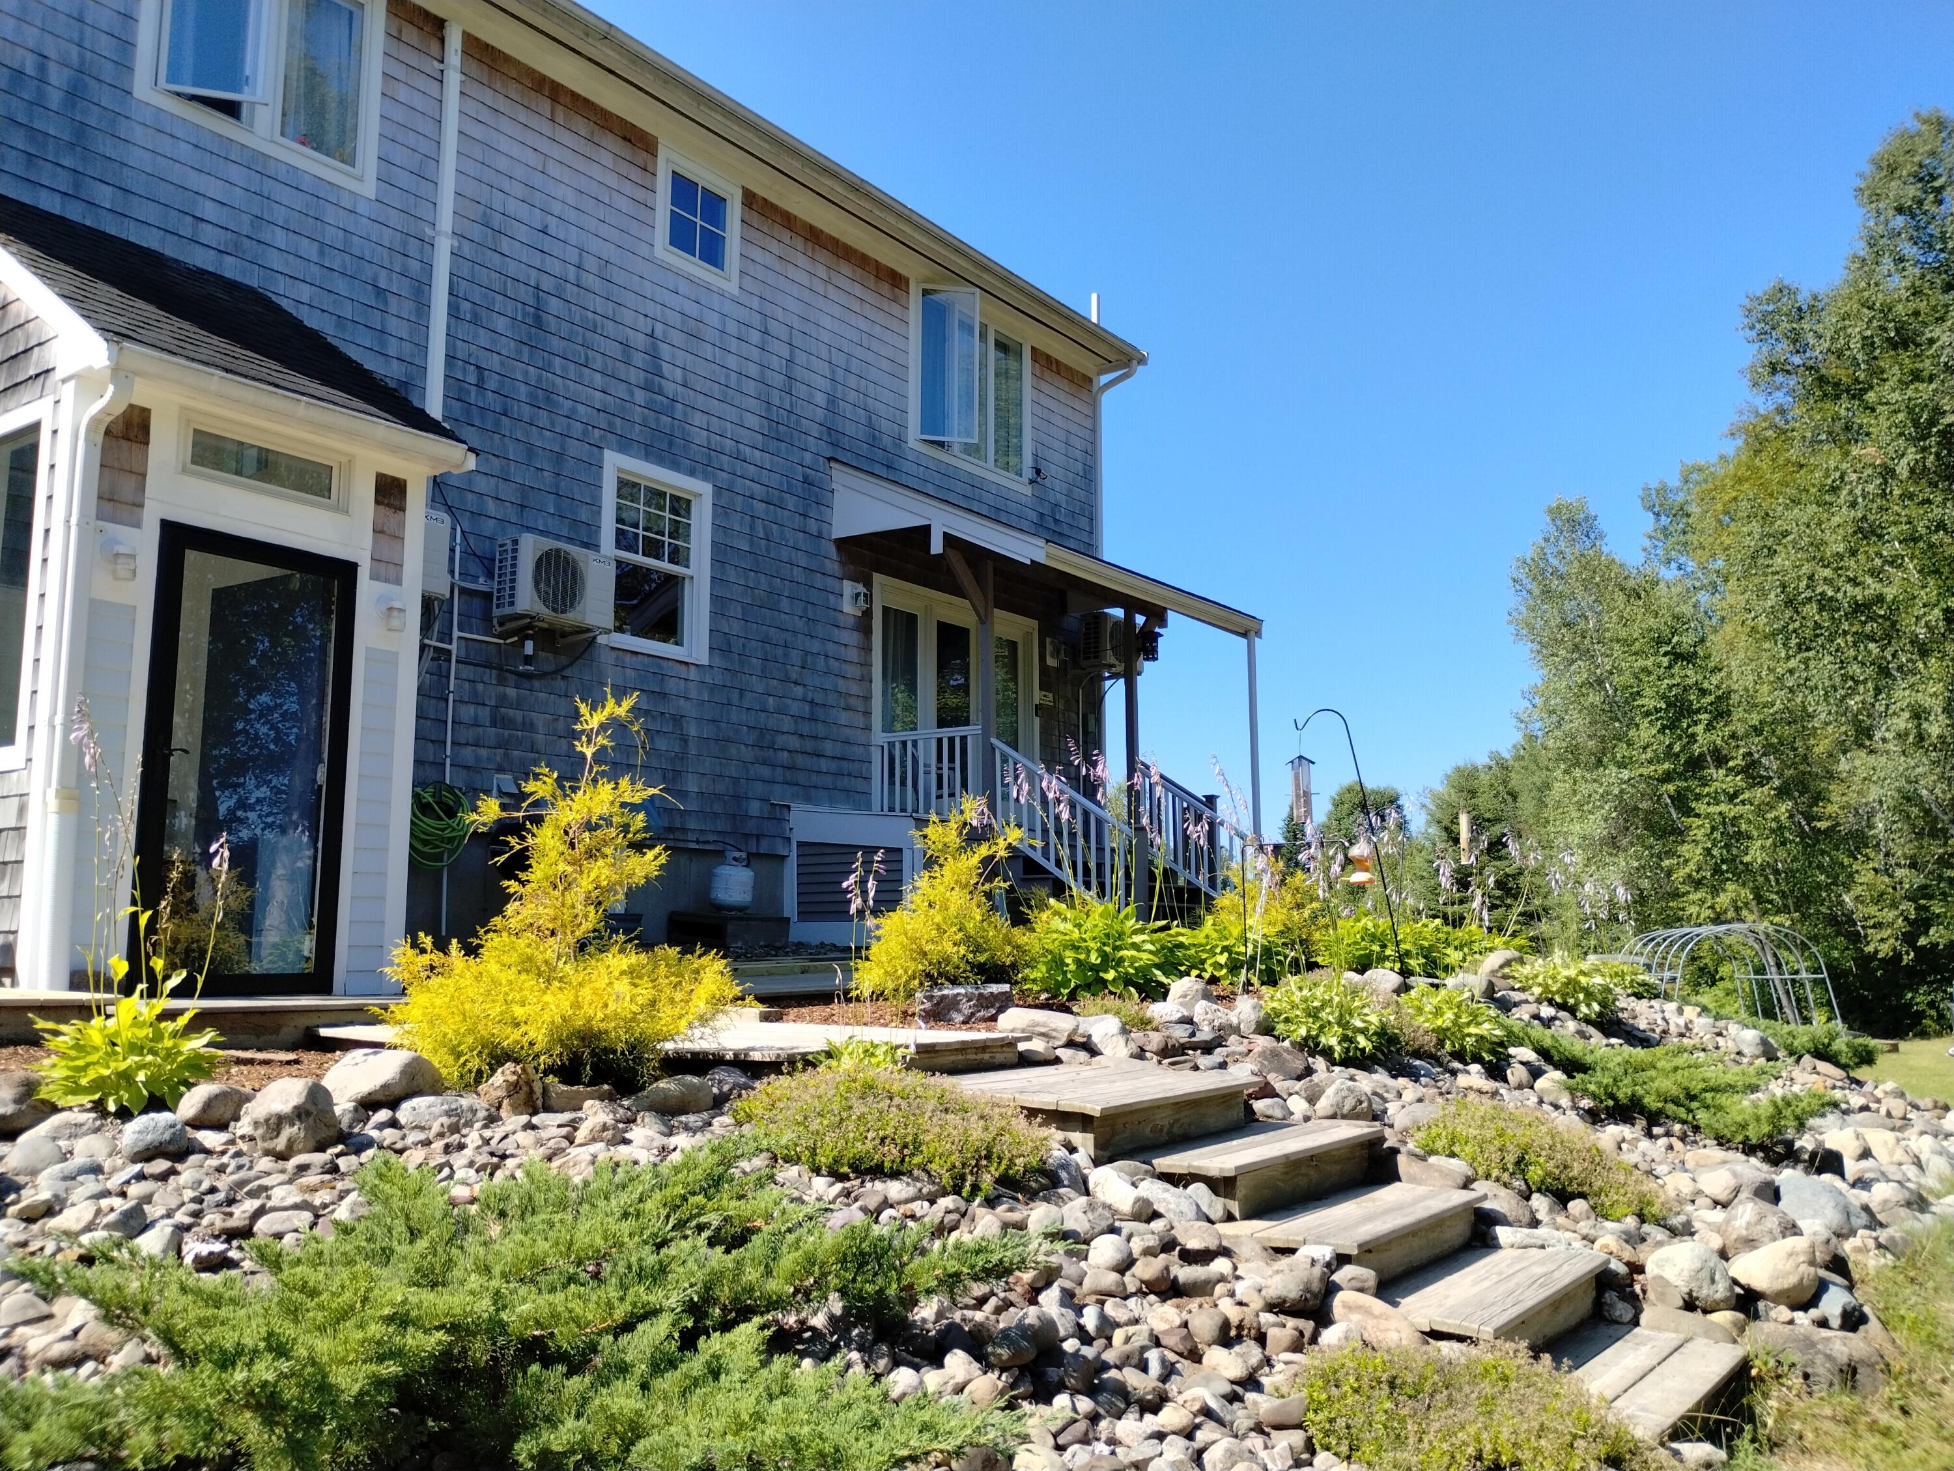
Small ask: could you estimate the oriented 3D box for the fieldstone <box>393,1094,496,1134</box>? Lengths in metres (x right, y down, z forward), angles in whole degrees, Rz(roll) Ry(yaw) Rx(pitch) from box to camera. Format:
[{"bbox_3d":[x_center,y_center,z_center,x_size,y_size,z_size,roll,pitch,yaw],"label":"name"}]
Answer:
[{"bbox_3d":[-1.506,1.072,4.480,0.285,0.130,0.200,3,-9,-18],"label":"fieldstone"}]

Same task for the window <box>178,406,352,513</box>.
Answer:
[{"bbox_3d":[-3.311,-1.274,7.425,0.100,0.300,0.850,-7,-11,36],"label":"window"}]

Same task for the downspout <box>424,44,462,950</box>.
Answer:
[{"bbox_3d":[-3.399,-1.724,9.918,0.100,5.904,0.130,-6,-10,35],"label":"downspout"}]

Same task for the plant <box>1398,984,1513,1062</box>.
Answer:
[{"bbox_3d":[2.056,1.234,6.800,0.480,0.330,0.480,-2,-8,16],"label":"plant"}]

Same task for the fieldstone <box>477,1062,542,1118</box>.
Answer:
[{"bbox_3d":[-1.552,1.180,5.250,0.210,0.200,0.180,2,-9,-16],"label":"fieldstone"}]

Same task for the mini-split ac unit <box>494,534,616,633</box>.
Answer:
[{"bbox_3d":[-2.849,-1.002,10.750,0.300,0.540,0.780,-6,-10,32],"label":"mini-split ac unit"}]

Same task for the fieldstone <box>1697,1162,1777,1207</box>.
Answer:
[{"bbox_3d":[2.807,1.657,5.850,0.280,0.170,0.240,-4,-9,25],"label":"fieldstone"}]

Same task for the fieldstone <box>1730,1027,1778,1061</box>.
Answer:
[{"bbox_3d":[4.566,1.813,9.300,0.275,0.200,0.230,-4,-9,25],"label":"fieldstone"}]

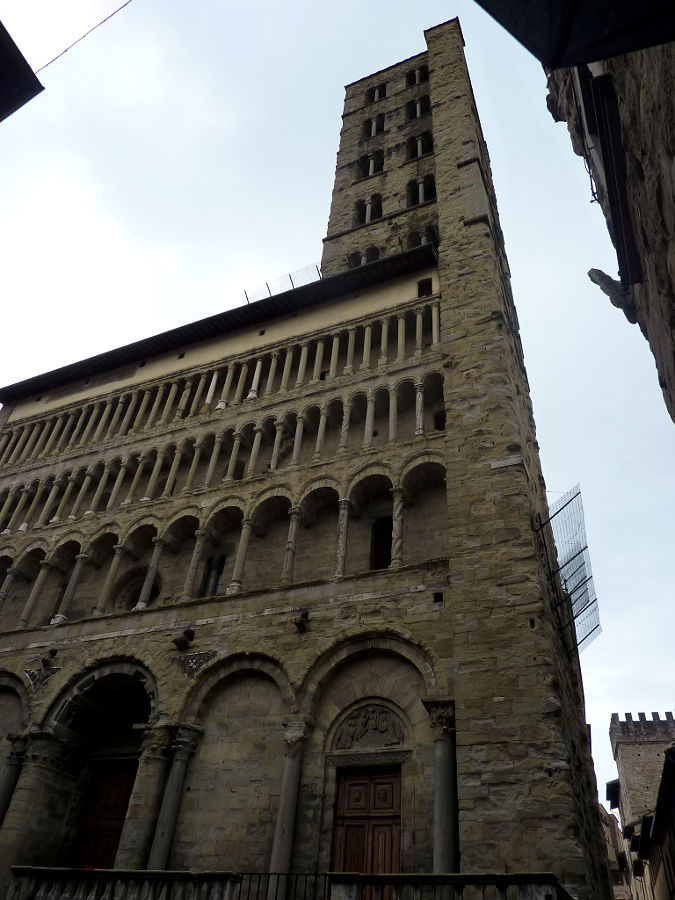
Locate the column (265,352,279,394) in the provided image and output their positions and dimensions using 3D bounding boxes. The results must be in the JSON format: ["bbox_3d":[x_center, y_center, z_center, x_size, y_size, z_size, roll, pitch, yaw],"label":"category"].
[{"bbox_3d":[-2.948,-3.475,29.265,0.360,2.811,0.360,3,-41,2],"label":"column"}]

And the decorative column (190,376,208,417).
[{"bbox_3d":[-6.130,-2.361,28.773,0.320,2.601,0.320,-13,-44,21],"label":"decorative column"}]

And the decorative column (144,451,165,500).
[{"bbox_3d":[-8.257,1.127,29.382,0.360,2.610,0.360,-13,-43,21],"label":"decorative column"}]

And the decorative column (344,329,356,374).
[{"bbox_3d":[0.555,-4.021,26.396,0.330,2.691,0.330,-13,-46,20],"label":"decorative column"}]

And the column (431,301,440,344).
[{"bbox_3d":[4.000,-5.192,26.533,0.350,2.704,0.350,-13,-44,21],"label":"column"}]

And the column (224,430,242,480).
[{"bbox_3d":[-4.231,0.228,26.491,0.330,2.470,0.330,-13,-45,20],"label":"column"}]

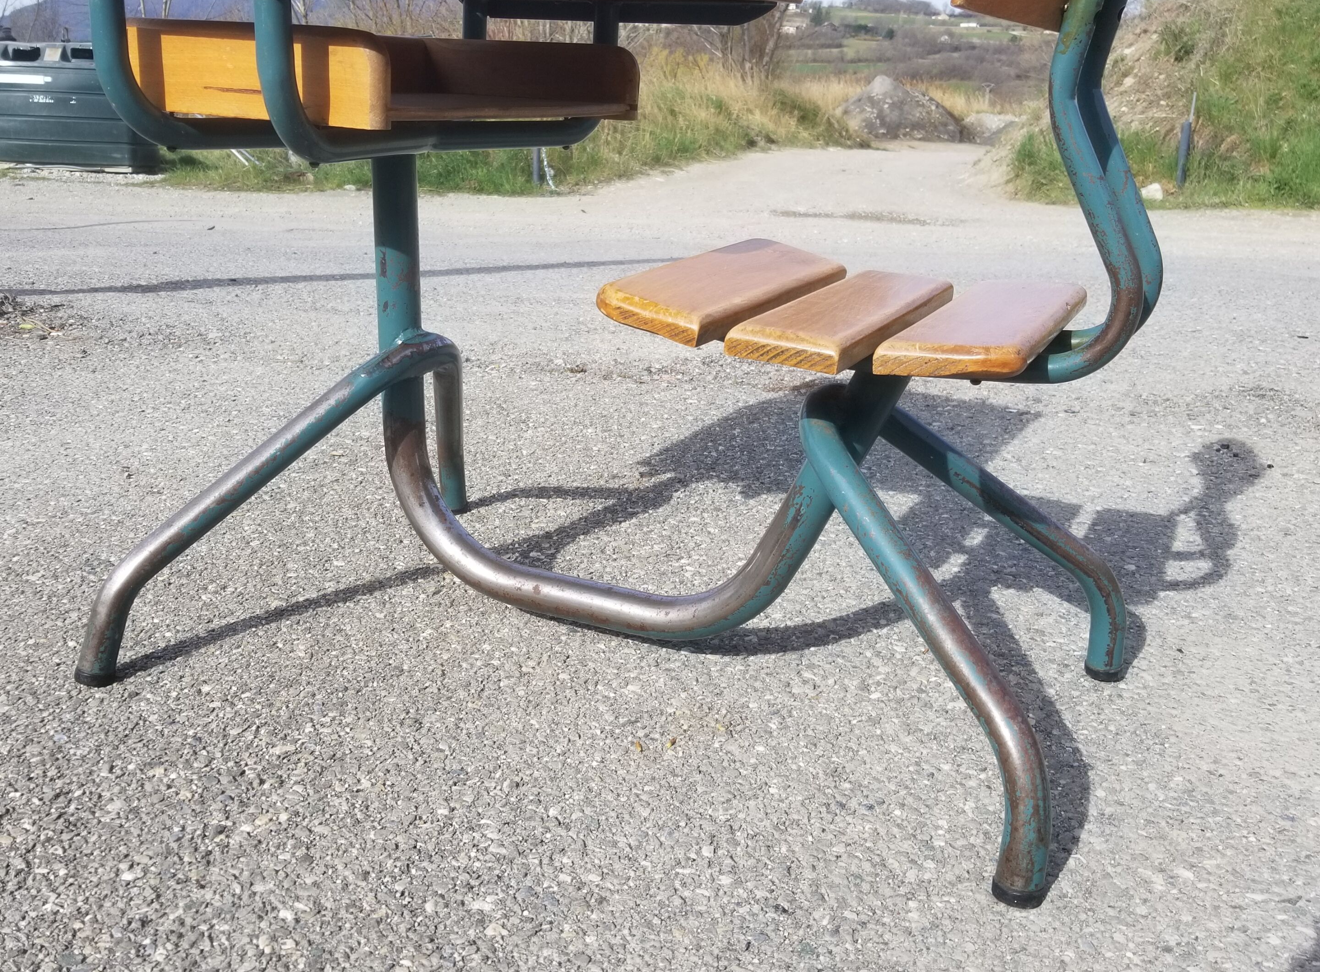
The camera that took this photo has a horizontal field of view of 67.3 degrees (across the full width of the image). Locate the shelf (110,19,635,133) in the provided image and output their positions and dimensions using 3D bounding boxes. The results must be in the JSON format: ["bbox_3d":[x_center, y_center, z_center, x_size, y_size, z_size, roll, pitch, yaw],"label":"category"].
[{"bbox_3d":[-0.229,-0.370,0.892,0.282,0.066,0.344,15,26,26],"label":"shelf"}]

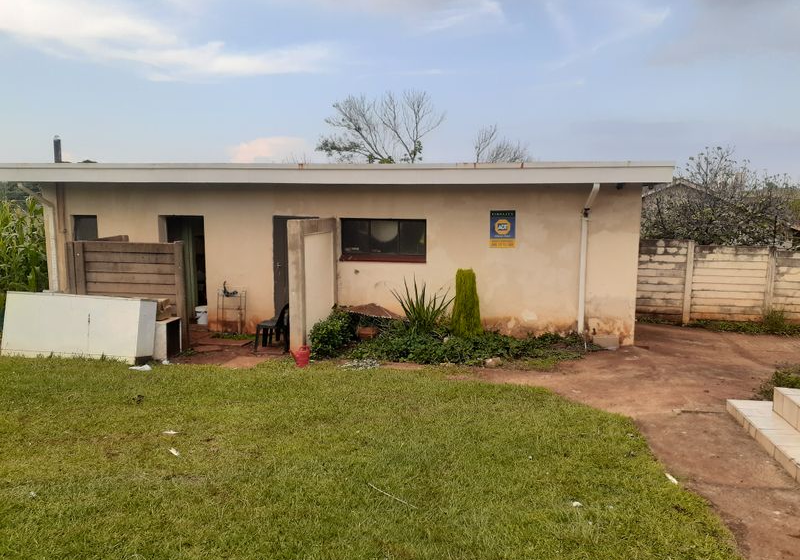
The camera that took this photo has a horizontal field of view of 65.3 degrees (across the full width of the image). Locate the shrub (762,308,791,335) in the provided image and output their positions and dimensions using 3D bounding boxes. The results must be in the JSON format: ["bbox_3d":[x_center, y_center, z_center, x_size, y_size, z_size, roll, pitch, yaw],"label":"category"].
[{"bbox_3d":[6.893,0.726,11.424,0.490,0.420,0.460,0,8,0],"label":"shrub"}]

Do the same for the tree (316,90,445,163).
[{"bbox_3d":[-0.703,-3.699,22.506,4.600,6.080,4.400,0,8,0],"label":"tree"}]

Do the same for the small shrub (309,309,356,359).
[{"bbox_3d":[-1.060,0.779,9.801,0.740,0.670,0.740,0,8,0],"label":"small shrub"}]

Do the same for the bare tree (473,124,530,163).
[{"bbox_3d":[4.265,-3.811,26.223,2.600,5.320,2.500,0,8,0],"label":"bare tree"}]

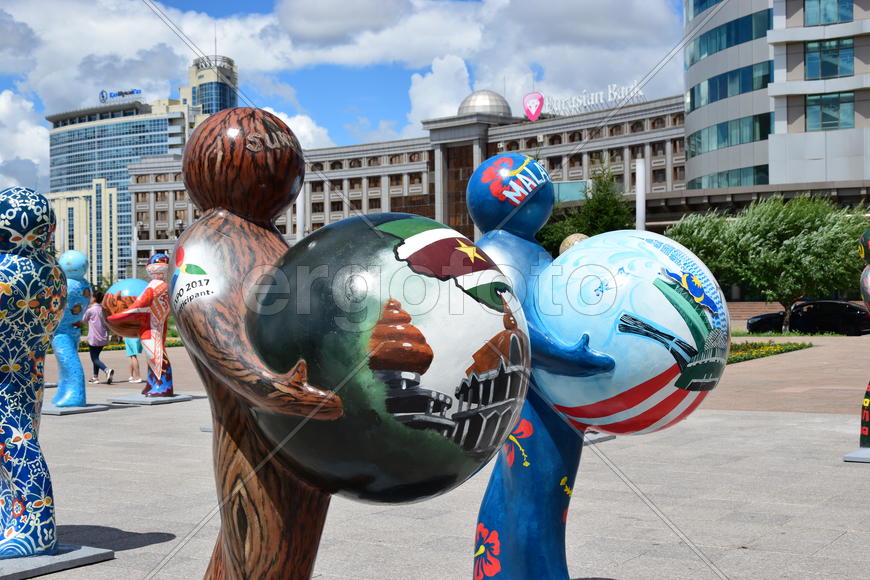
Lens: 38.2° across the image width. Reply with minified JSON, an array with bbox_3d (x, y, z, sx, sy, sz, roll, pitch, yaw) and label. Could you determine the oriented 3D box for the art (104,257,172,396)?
[{"bbox_3d":[-4.470,0.533,19.111,1.150,2.150,0.920,0,0,27],"label":"art"}]

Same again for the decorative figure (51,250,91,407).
[{"bbox_3d":[-5.267,0.534,17.399,1.150,2.150,0.920,0,0,24],"label":"decorative figure"}]

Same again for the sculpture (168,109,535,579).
[{"bbox_3d":[-0.258,0.483,4.006,1.180,2.170,0.950,-1,0,20],"label":"sculpture"}]

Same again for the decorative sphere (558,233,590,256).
[{"bbox_3d":[1.516,-0.389,13.200,0.402,0.402,0.402,0,0,0],"label":"decorative sphere"}]

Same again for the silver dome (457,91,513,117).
[{"bbox_3d":[7.759,-28.817,195.000,8.400,4.400,8.400,0,0,0],"label":"silver dome"}]

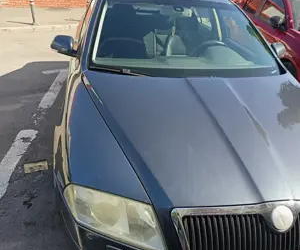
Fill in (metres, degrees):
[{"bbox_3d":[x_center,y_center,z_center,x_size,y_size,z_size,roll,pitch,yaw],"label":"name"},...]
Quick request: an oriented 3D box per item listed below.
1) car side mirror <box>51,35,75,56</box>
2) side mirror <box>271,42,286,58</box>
[{"bbox_3d":[-0.652,-0.605,2.110,0.200,0.150,0.115,-1,28,-11],"label":"car side mirror"},{"bbox_3d":[1.112,-0.658,2.467,0.200,0.150,0.115,-1,28,-11],"label":"side mirror"}]

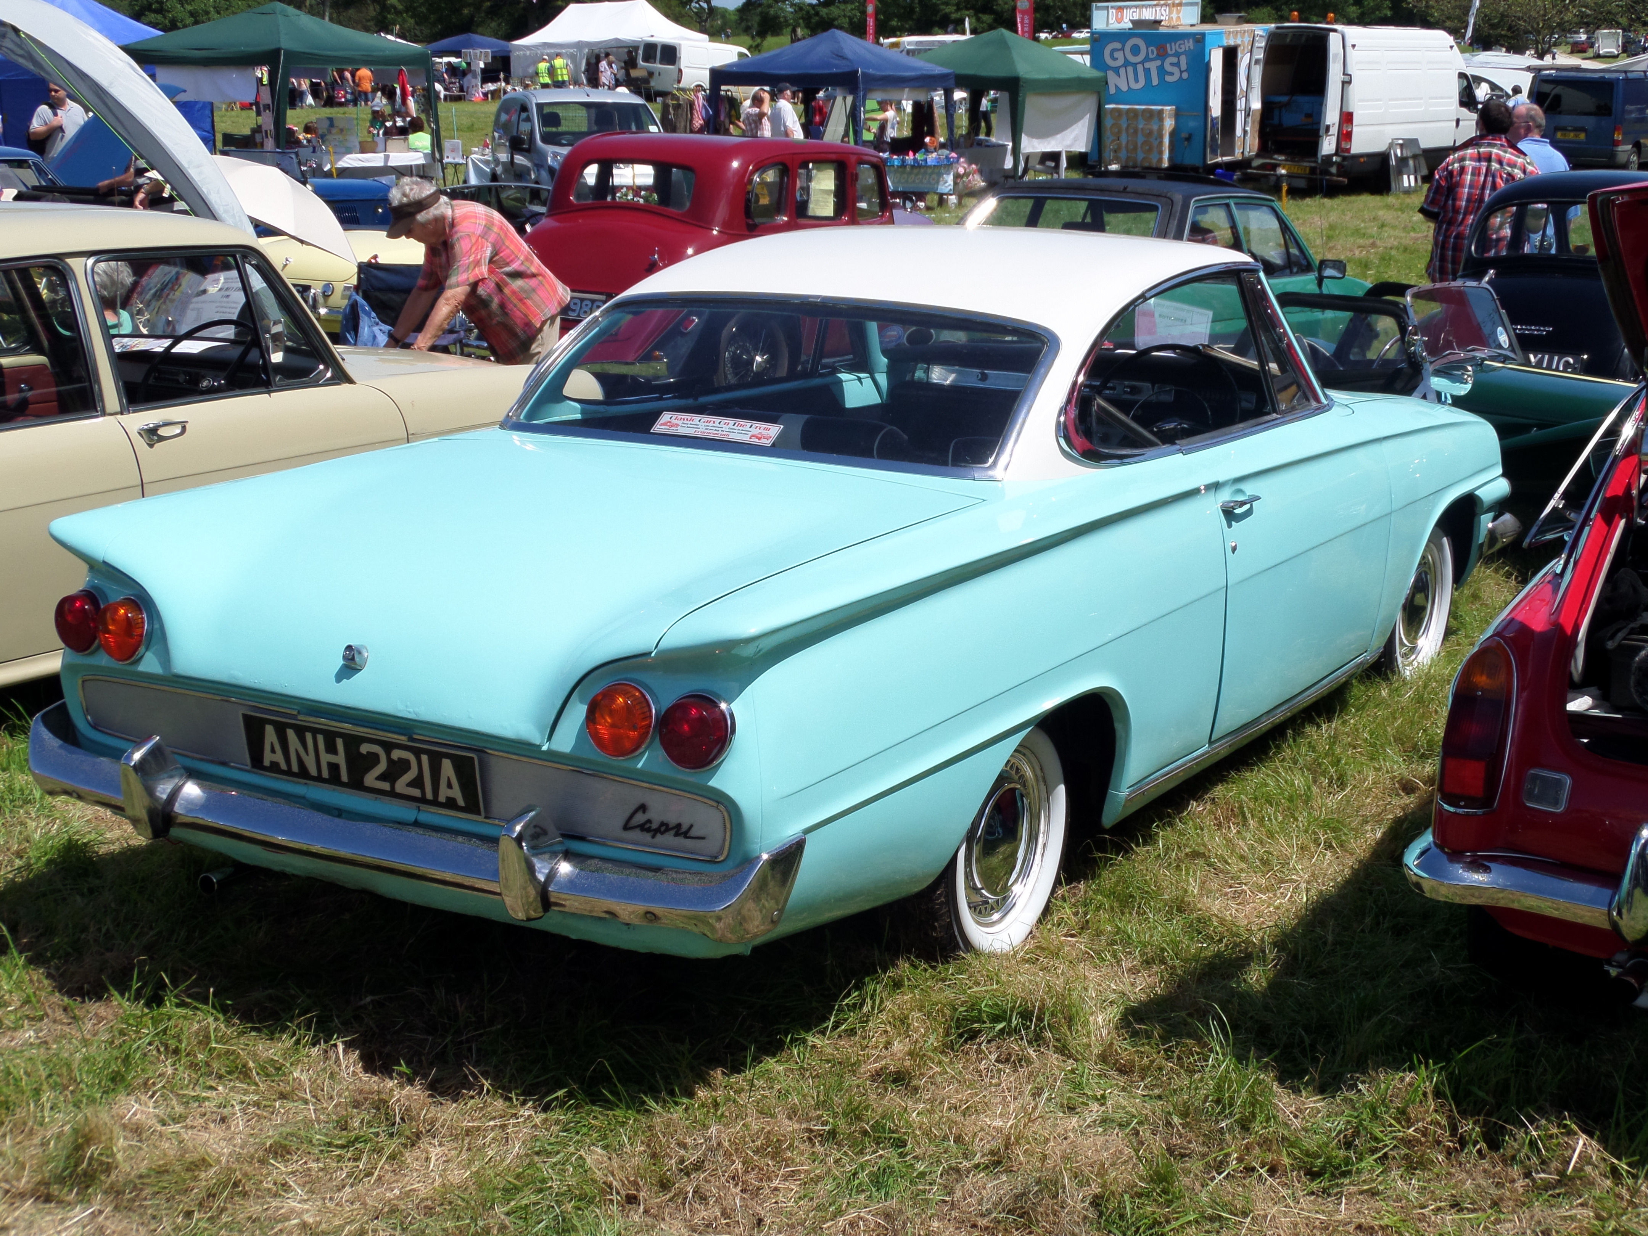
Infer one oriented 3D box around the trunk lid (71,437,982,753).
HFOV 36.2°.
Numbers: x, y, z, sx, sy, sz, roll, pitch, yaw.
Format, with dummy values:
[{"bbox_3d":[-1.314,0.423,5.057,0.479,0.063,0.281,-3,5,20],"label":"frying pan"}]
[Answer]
[{"bbox_3d":[-0.496,-0.092,4.718,1.380,0.290,1.220,8,15,30],"label":"trunk lid"}]

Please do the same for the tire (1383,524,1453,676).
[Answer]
[{"bbox_3d":[1.580,-0.039,6.942,0.150,0.570,0.570,8,14,30],"label":"tire"}]

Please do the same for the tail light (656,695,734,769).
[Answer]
[{"bbox_3d":[-0.202,0.180,3.931,0.118,0.120,0.068,8,15,30],"label":"tail light"}]

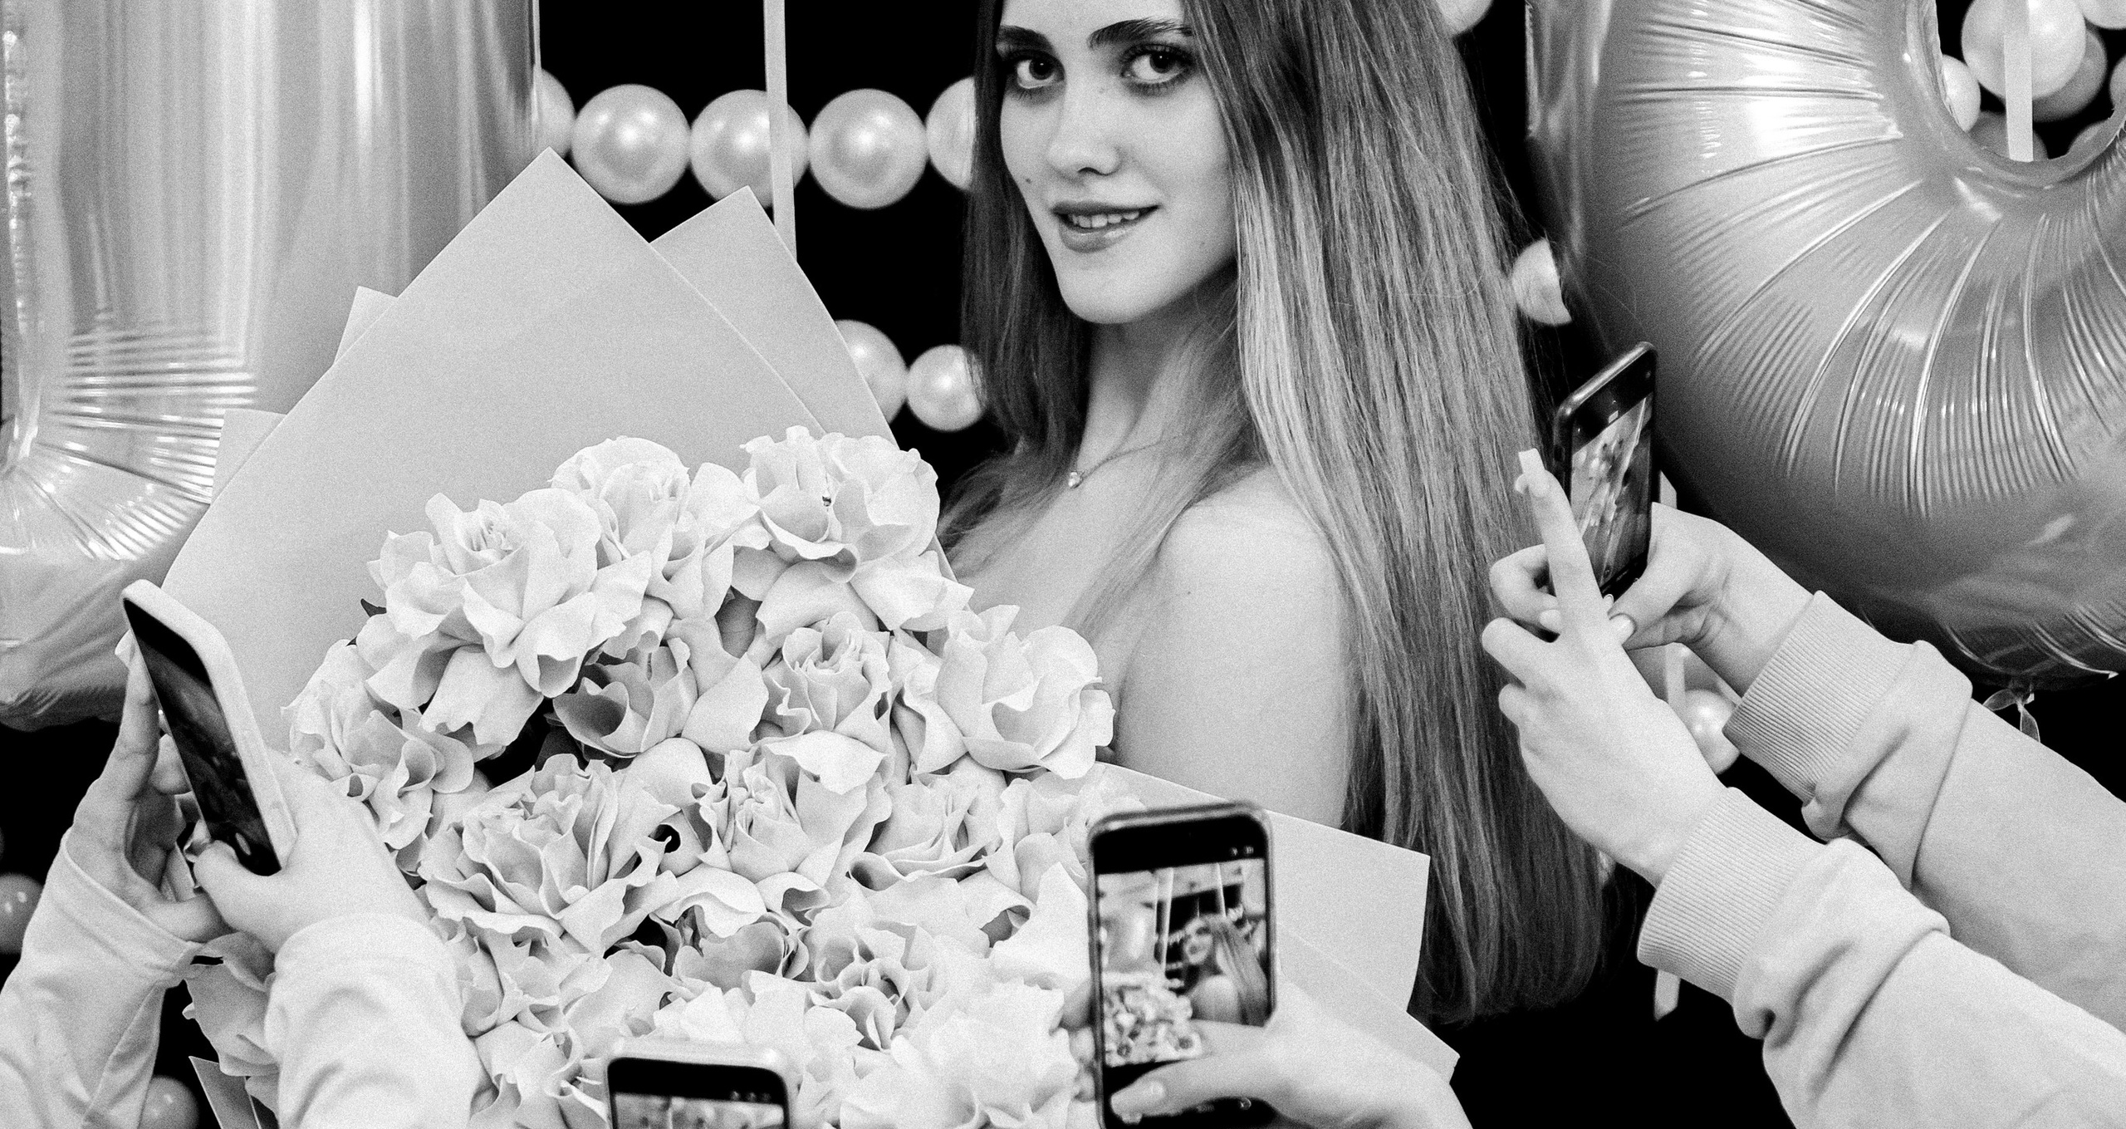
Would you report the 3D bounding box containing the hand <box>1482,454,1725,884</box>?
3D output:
[{"bbox_3d":[0.216,0.044,2.270,0.075,0.180,0.080,-25,-8,28],"label":"hand"}]

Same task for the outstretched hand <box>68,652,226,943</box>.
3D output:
[{"bbox_3d":[-0.386,0.099,2.330,0.075,0.135,0.085,10,-7,-30],"label":"outstretched hand"}]

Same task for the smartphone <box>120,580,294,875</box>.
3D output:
[{"bbox_3d":[-0.357,0.082,2.310,0.011,0.147,0.073,-30,33,-25],"label":"smartphone"}]

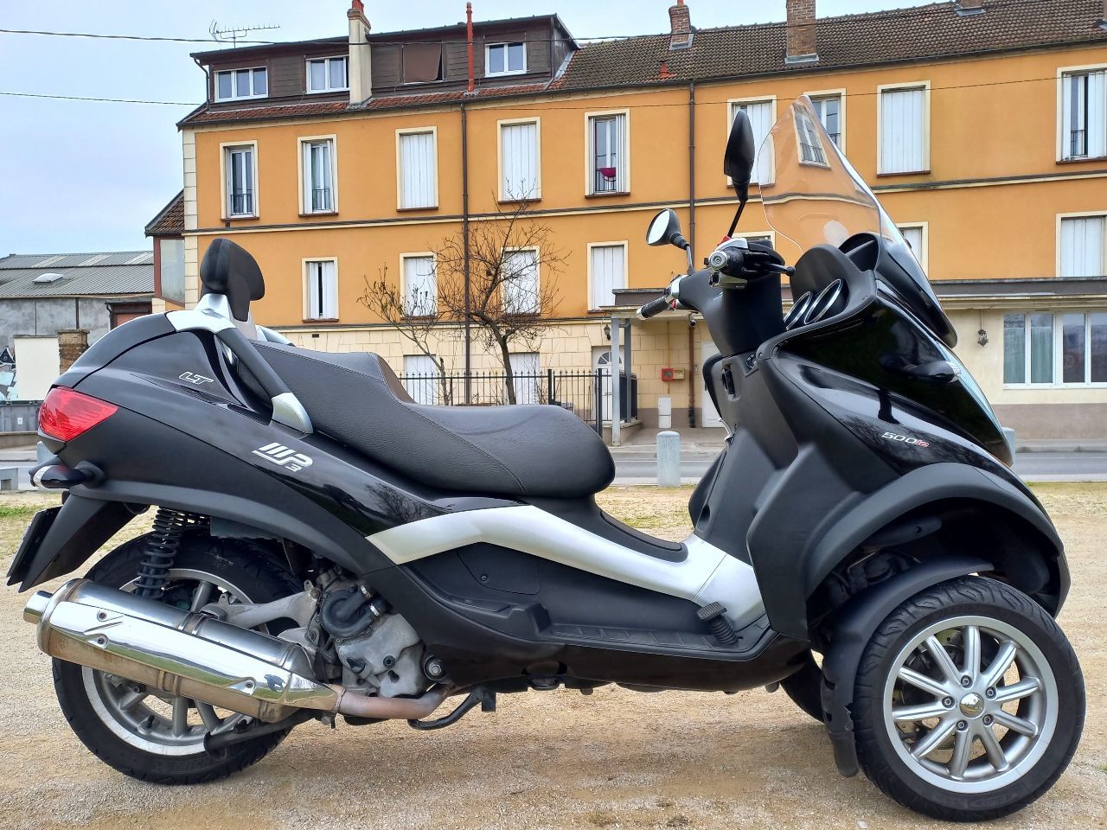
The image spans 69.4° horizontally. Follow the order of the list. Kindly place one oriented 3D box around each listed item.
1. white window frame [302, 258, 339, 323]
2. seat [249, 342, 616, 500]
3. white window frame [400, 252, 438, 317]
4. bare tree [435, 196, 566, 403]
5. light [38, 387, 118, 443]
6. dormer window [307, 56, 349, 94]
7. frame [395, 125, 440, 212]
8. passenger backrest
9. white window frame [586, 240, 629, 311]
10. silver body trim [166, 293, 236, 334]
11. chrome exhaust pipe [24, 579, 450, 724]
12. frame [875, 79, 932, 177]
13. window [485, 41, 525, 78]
[{"bbox_3d":[-6.307,-3.414,21.780,1.037,1.701,0.200,0,2,12],"label":"white window frame"},{"bbox_3d":[-0.253,0.008,1.700,0.765,0.310,0.360,-1,2,-2],"label":"seat"},{"bbox_3d":[-3.567,-3.460,21.204,1.066,1.710,0.180,0,2,12],"label":"white window frame"},{"bbox_3d":[-1.113,-2.198,17.000,2.800,5.100,2.700,-1,2,0],"label":"bare tree"},{"bbox_3d":[-0.930,0.000,1.578,0.178,0.107,0.125,-1,2,-2],"label":"light"},{"bbox_3d":[-6.227,-9.371,22.105,1.220,0.925,0.150,0,2,12],"label":"dormer window"},{"bbox_3d":[-3.587,-6.509,21.120,1.182,2.160,0.180,0,2,12],"label":"frame"},{"bbox_3d":[-0.672,-0.278,1.675,0.095,0.170,0.250,-1,2,-2],"label":"passenger backrest"},{"bbox_3d":[1.374,-3.494,20.180,1.064,1.768,0.180,0,2,12],"label":"white window frame"},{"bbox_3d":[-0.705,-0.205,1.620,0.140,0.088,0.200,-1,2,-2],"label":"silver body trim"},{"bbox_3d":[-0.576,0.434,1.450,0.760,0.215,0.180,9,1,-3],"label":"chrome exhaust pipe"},{"bbox_3d":[8.795,-7.181,20.113,1.240,2.300,0.200,0,2,12],"label":"frame"},{"bbox_3d":[-1.254,-9.398,21.156,1.086,0.881,0.150,0,2,12],"label":"window"}]

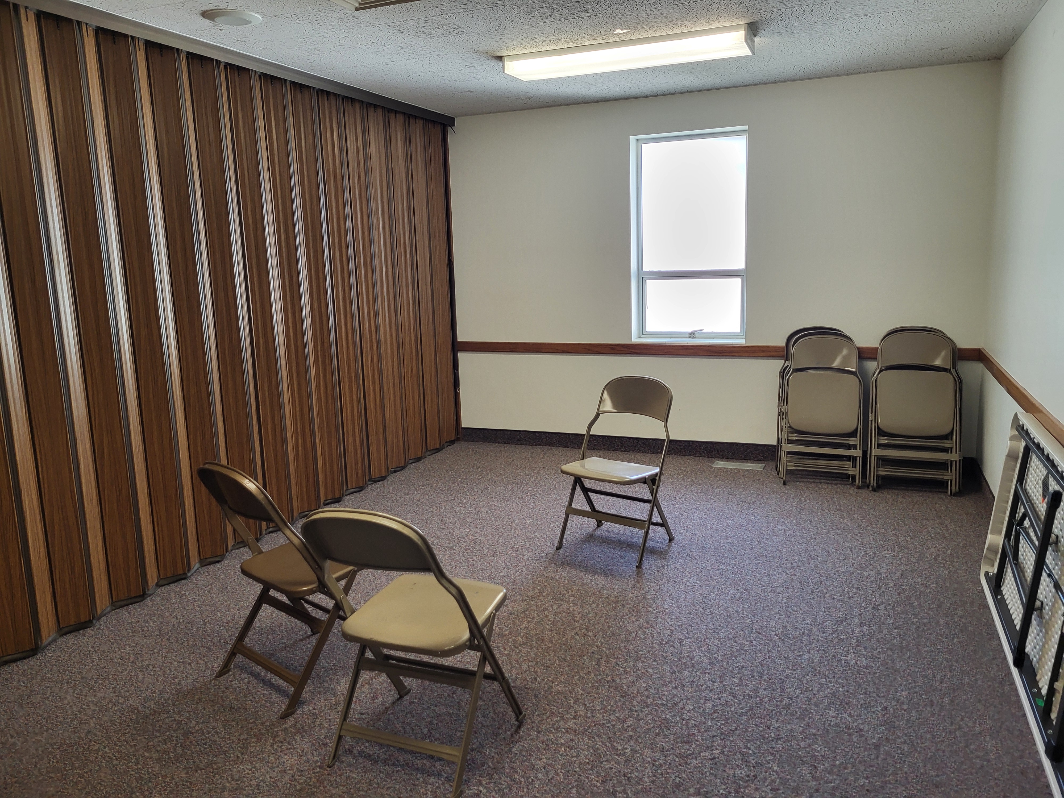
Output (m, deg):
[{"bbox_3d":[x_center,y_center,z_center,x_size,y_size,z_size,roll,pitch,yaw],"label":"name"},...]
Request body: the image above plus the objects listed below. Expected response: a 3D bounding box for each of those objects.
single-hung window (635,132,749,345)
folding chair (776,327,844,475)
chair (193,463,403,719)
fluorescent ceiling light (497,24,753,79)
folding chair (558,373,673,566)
[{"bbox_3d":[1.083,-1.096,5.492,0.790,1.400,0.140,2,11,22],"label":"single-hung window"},{"bbox_3d":[1.823,0.014,5.125,0.455,0.940,0.130,2,3,22],"label":"folding chair"},{"bbox_3d":[-0.858,0.584,2.786,0.455,0.815,0.470,7,13,40],"label":"chair"},{"bbox_3d":[0.475,-1.740,4.050,1.235,0.080,0.265,2,11,22],"label":"fluorescent ceiling light"},{"bbox_3d":[0.430,0.329,3.966,0.455,0.815,0.470,5,12,35],"label":"folding chair"}]

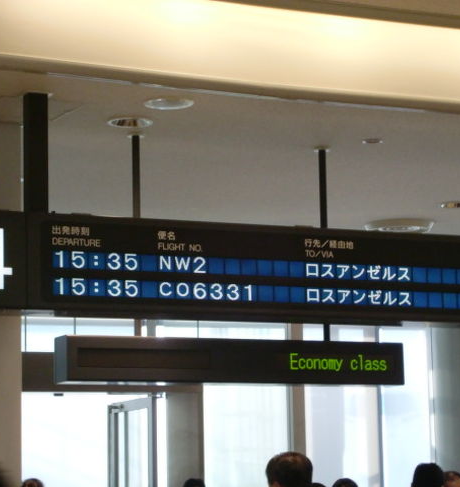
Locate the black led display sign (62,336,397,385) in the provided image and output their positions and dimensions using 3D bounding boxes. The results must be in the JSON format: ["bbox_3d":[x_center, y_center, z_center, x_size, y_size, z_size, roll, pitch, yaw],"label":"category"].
[{"bbox_3d":[0.032,0.656,9.600,2.032,0.240,0.187,3,-9,-25],"label":"black led display sign"}]

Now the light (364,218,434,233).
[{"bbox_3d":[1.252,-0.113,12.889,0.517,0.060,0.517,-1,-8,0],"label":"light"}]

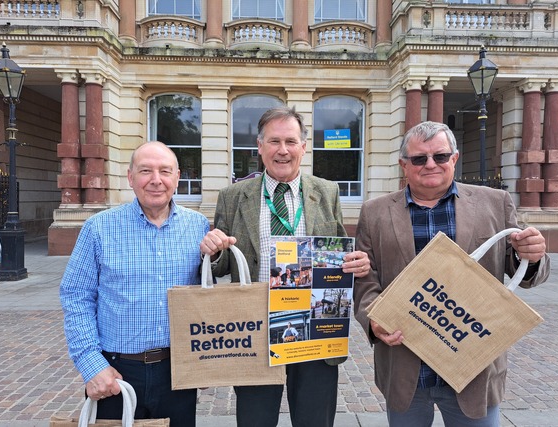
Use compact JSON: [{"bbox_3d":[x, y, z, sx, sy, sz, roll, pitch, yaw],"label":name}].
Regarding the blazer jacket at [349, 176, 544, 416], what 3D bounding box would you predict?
[{"bbox_3d":[0.555,0.262,1.370,0.590,0.750,0.350,2,3,16],"label":"blazer jacket"}]

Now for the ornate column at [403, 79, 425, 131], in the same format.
[{"bbox_3d":[3.232,-1.617,9.539,0.530,3.100,0.530,1,3,-2],"label":"ornate column"}]

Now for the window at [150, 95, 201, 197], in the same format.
[{"bbox_3d":[-2.774,-1.747,10.513,1.370,2.850,0.220,1,3,-2],"label":"window"}]

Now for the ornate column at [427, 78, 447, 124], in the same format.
[{"bbox_3d":[3.772,-1.612,9.562,0.530,3.100,0.530,1,3,-2],"label":"ornate column"}]

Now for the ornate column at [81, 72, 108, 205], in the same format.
[{"bbox_3d":[-4.281,-1.683,9.220,0.530,3.100,0.530,1,3,-2],"label":"ornate column"}]

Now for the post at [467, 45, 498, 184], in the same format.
[{"bbox_3d":[3.579,-0.911,7.017,0.420,4.070,0.420,1,3,-2],"label":"post"}]

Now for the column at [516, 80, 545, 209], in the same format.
[{"bbox_3d":[6.189,-1.591,9.665,0.530,3.100,0.530,1,3,-2],"label":"column"}]

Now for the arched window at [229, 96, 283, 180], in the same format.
[{"bbox_3d":[-0.581,-1.728,10.606,1.370,2.850,0.220,1,3,-2],"label":"arched window"}]

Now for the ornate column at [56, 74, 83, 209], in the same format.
[{"bbox_3d":[-4.850,-1.688,9.196,0.530,3.100,0.530,1,3,-2],"label":"ornate column"}]

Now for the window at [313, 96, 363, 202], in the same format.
[{"bbox_3d":[1.642,-1.708,10.701,1.370,2.850,0.220,1,3,-2],"label":"window"}]

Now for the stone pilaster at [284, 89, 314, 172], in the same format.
[{"bbox_3d":[0.545,-1.688,10.475,0.760,3.120,0.420,1,3,-2],"label":"stone pilaster"}]

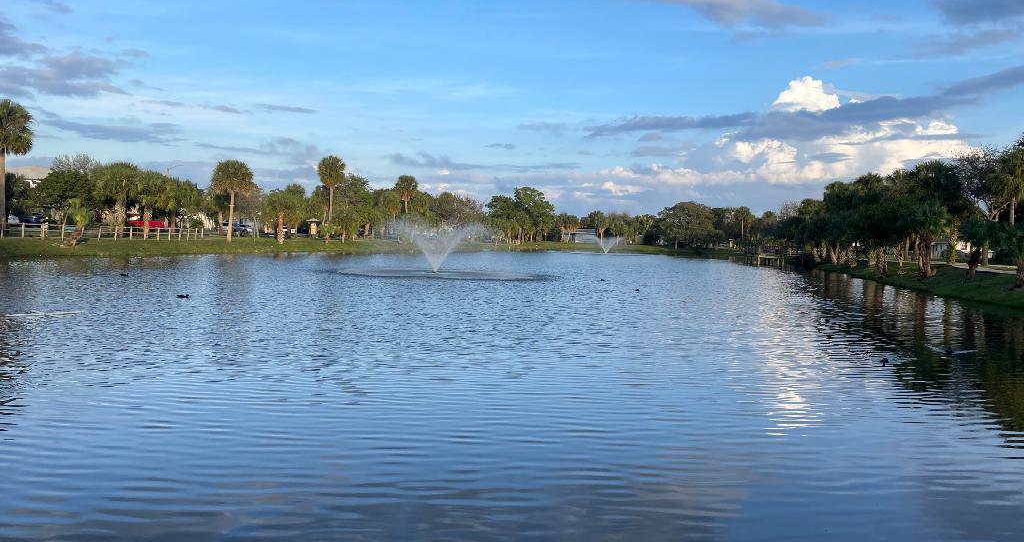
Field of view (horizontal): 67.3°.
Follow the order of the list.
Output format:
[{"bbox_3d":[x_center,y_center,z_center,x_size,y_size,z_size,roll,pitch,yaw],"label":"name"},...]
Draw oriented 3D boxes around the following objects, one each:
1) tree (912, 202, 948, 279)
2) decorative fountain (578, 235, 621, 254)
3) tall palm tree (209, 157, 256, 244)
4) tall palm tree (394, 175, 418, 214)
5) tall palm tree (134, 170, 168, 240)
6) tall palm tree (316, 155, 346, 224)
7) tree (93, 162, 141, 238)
[{"bbox_3d":[24.457,-1.814,45.000,2.400,4.510,2.400,3,3,28],"label":"tree"},{"bbox_3d":[13.994,-4.278,123.000,7.300,3.120,7.300,2,2,6],"label":"decorative fountain"},{"bbox_3d":[-28.033,-6.983,77.000,4.300,8.260,4.300,1,2,-20],"label":"tall palm tree"},{"bbox_3d":[-16.110,-9.743,118.000,3.500,9.820,3.500,1,2,-8],"label":"tall palm tree"},{"bbox_3d":[-33.045,-6.027,70.500,3.300,6.190,3.300,0,3,-25],"label":"tall palm tree"},{"bbox_3d":[-23.599,-9.557,100.000,3.600,10.790,3.600,1,2,-13],"label":"tall palm tree"},{"bbox_3d":[-35.225,-6.288,68.500,4.200,6.750,4.200,0,3,-27],"label":"tree"}]

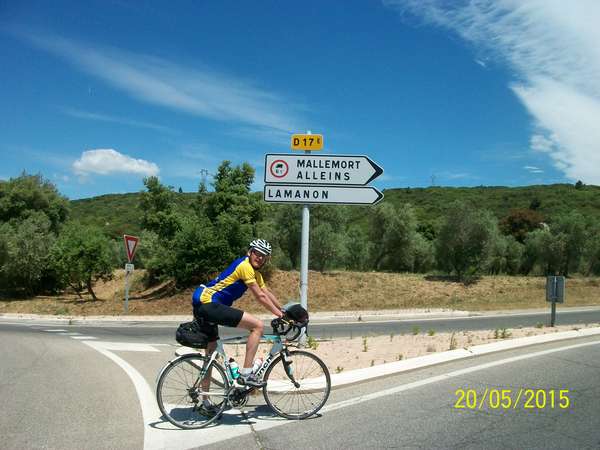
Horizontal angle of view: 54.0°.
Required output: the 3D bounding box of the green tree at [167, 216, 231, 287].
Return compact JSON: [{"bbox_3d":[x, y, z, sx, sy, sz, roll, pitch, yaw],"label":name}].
[{"bbox_3d":[-3.238,0.845,18.800,2.144,2.233,2.144,2,-3,0],"label":"green tree"}]

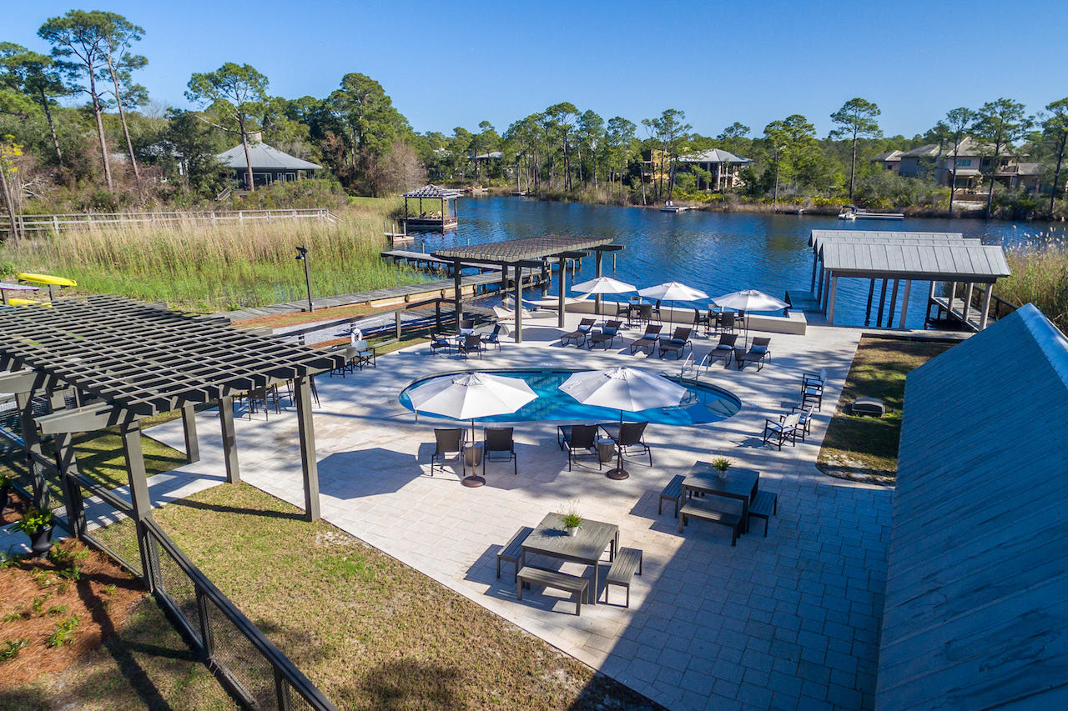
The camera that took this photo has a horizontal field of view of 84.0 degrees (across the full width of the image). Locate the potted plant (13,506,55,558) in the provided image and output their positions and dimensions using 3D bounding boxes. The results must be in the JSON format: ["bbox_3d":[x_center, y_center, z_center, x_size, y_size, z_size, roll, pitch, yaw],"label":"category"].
[{"bbox_3d":[-8.555,3.011,10.113,0.680,0.940,0.660,0,15,0],"label":"potted plant"}]

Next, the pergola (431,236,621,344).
[{"bbox_3d":[0.047,-3.153,25.773,5.400,3.350,8.300,12,21,34],"label":"pergola"}]

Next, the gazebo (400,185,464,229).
[{"bbox_3d":[-10.937,-16.068,64.000,5.200,4.500,5.200,3,18,8],"label":"gazebo"}]

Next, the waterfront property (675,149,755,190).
[{"bbox_3d":[41.412,-42.655,136.000,13.000,9.500,13.500,-13,21,-36],"label":"waterfront property"}]

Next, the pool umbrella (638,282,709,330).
[{"bbox_3d":[5.446,-1.767,23.165,2.700,2.320,2.700,0,18,0],"label":"pool umbrella"}]

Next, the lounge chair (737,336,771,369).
[{"bbox_3d":[7.729,-0.099,20.696,0.680,0.960,1.500,11,18,36],"label":"lounge chair"}]

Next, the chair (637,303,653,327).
[{"bbox_3d":[4.744,-1.621,25.554,0.520,1.130,0.560,-2,15,-8],"label":"chair"}]

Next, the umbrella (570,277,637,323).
[{"bbox_3d":[2.899,-2.069,24.782,2.720,2.450,2.680,0,15,0],"label":"umbrella"}]

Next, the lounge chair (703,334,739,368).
[{"bbox_3d":[6.531,-0.214,20.685,0.680,0.880,1.500,13,21,34],"label":"lounge chair"}]

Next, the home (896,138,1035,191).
[{"bbox_3d":[70.778,-31.564,98.000,14.000,8.200,11.000,0,18,0],"label":"home"}]

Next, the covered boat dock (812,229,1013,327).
[{"bbox_3d":[17.016,-3.928,28.411,6.600,3.400,8.700,5,18,15],"label":"covered boat dock"}]

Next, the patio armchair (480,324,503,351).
[{"bbox_3d":[-1.627,-0.637,22.564,0.660,0.920,0.600,-4,15,-14],"label":"patio armchair"}]

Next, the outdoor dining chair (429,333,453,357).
[{"bbox_3d":[-3.384,-0.445,21.371,0.600,0.820,0.580,-5,19,-17],"label":"outdoor dining chair"}]

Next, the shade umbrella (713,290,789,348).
[{"bbox_3d":[7.658,-1.272,21.363,2.700,2.350,2.700,0,17,0],"label":"shade umbrella"}]

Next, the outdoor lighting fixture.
[{"bbox_3d":[-10.489,-3.457,27.075,0.480,3.030,0.300,0,18,0],"label":"outdoor lighting fixture"}]

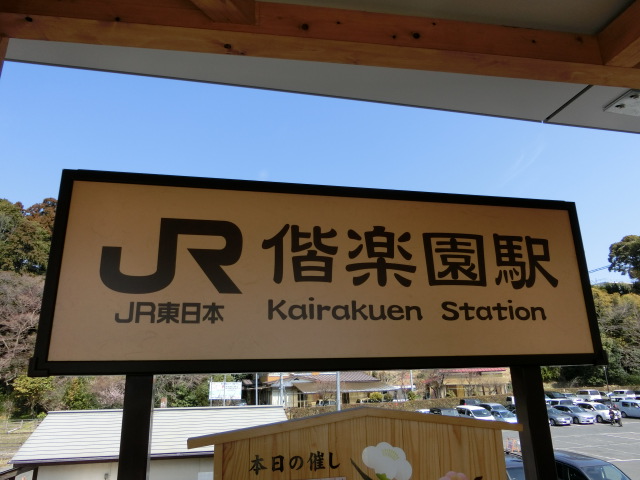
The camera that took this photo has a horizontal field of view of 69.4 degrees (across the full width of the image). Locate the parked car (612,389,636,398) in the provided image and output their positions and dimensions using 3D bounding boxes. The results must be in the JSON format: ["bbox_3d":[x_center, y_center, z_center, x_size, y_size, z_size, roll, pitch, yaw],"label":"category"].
[{"bbox_3d":[44.541,23.022,67.766,1.600,1.850,3.700,1,-17,-9],"label":"parked car"}]

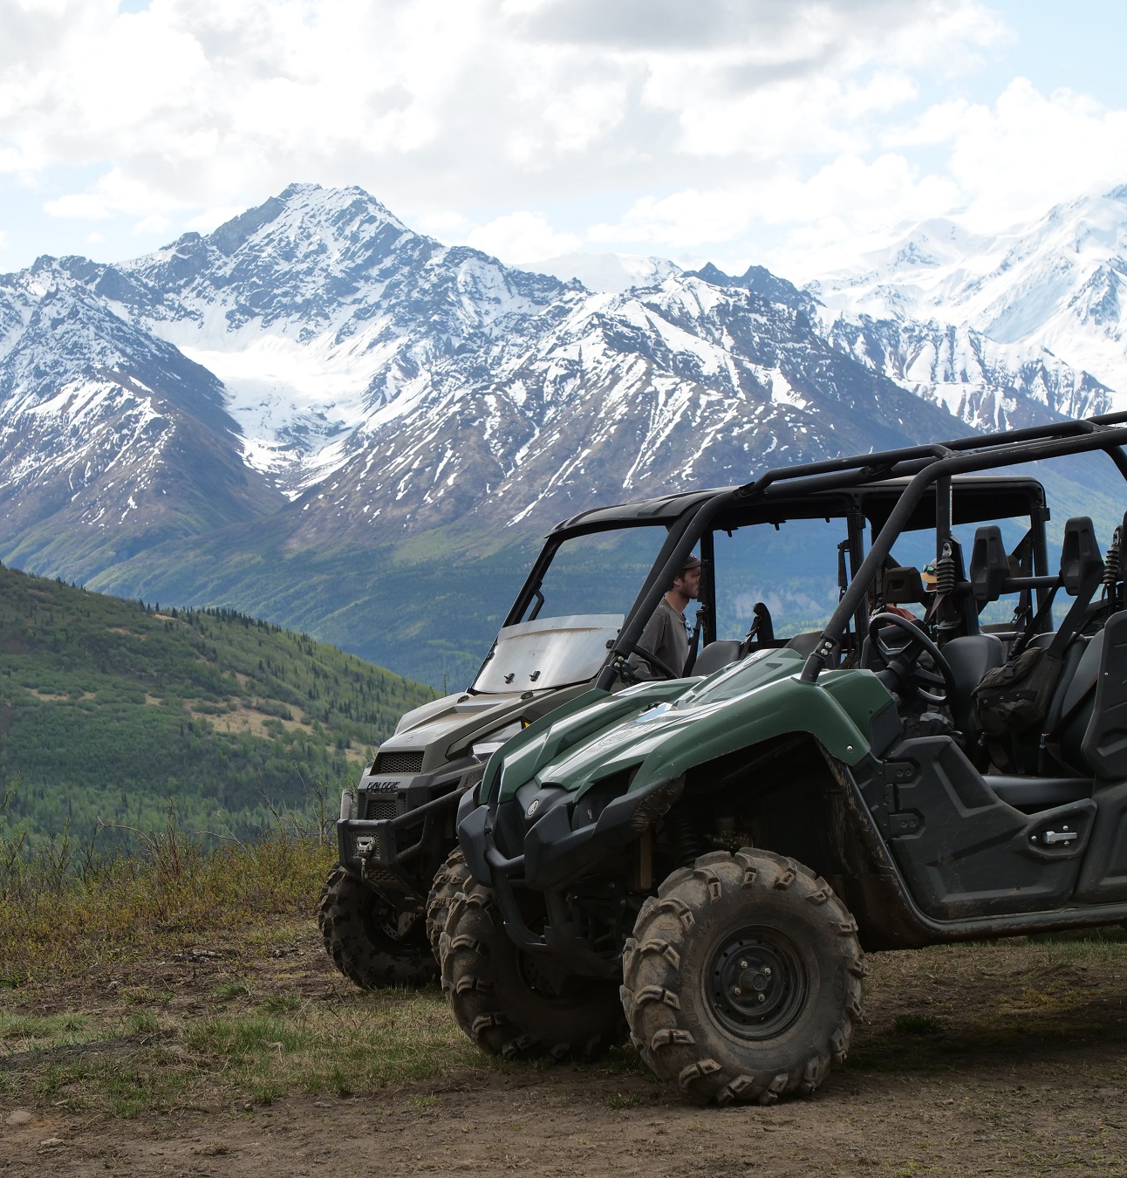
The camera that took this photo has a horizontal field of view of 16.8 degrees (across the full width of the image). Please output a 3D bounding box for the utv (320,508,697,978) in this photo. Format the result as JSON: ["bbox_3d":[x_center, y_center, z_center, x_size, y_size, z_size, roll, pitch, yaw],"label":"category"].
[{"bbox_3d":[0.900,0.595,15.680,3.750,1.950,1.540,-2,-1,-24],"label":"utv"}]

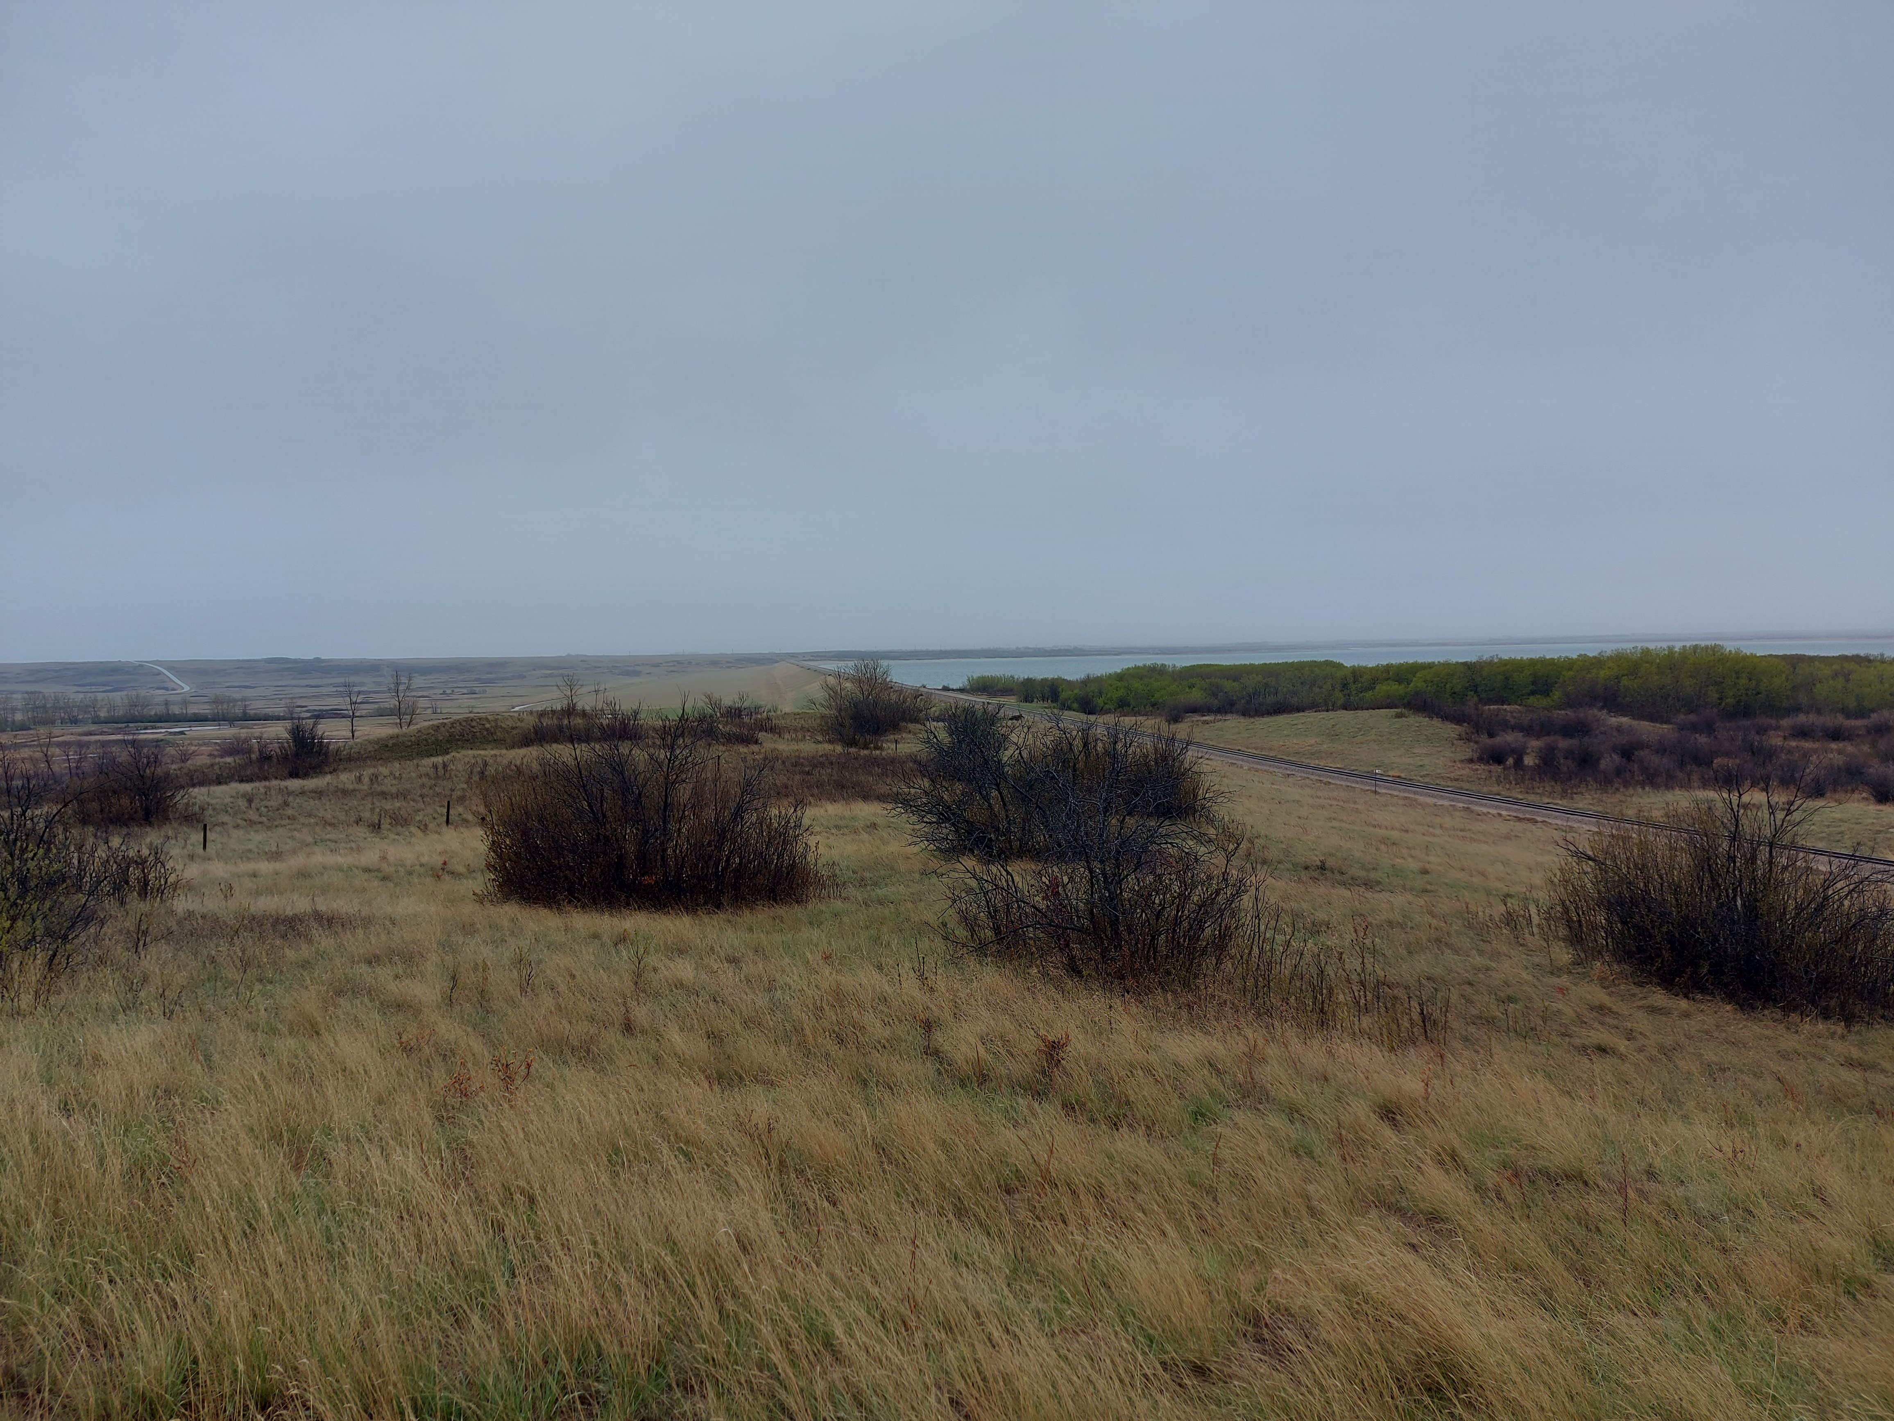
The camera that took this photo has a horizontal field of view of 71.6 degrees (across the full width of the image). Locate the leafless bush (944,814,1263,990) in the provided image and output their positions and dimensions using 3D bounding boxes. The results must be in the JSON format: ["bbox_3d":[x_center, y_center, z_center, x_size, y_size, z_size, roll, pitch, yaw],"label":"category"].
[{"bbox_3d":[1.367,1.672,11.500,2.600,1.480,2.210,-1,3,0],"label":"leafless bush"}]

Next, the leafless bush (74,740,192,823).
[{"bbox_3d":[-27.938,2.459,45.000,4.080,3.040,3.670,-1,3,0],"label":"leafless bush"}]

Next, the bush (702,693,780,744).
[{"bbox_3d":[-10.803,0.421,68.000,4.060,2.610,3.450,-1,3,0],"label":"bush"}]

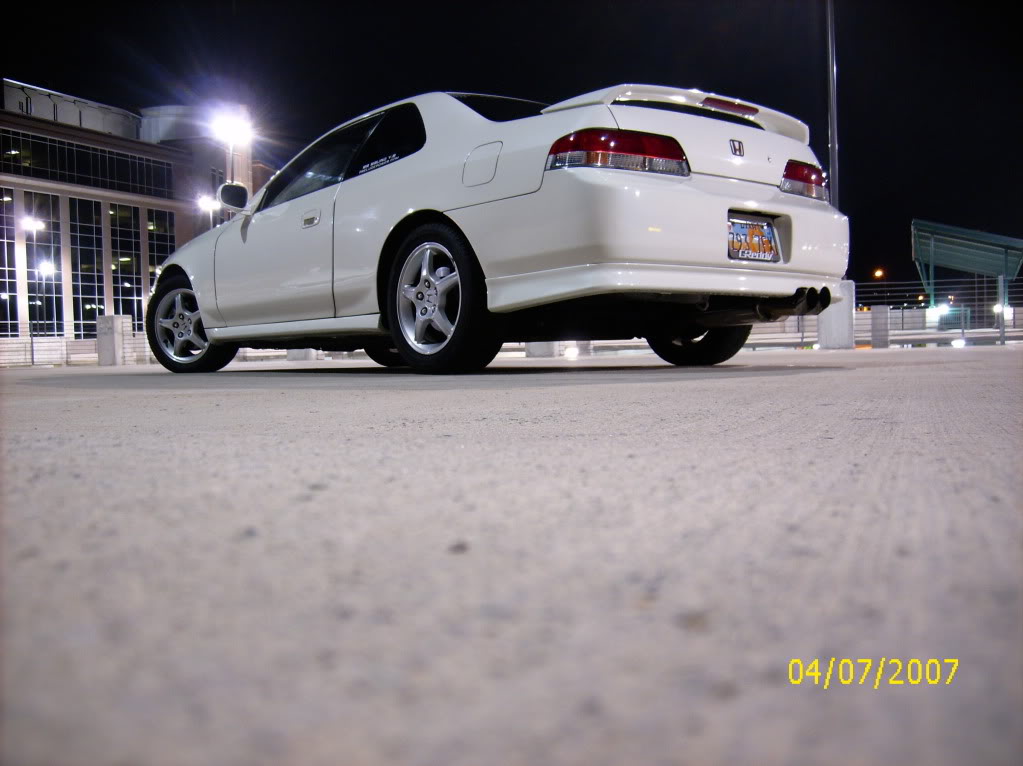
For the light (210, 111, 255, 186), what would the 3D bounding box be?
[{"bbox_3d":[-9.940,-5.020,34.100,0.500,8.700,1.400,0,2,29],"label":"light"}]

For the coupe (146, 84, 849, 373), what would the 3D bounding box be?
[{"bbox_3d":[-0.493,-0.727,5.218,1.770,1.315,4.520,-3,2,-39],"label":"coupe"}]

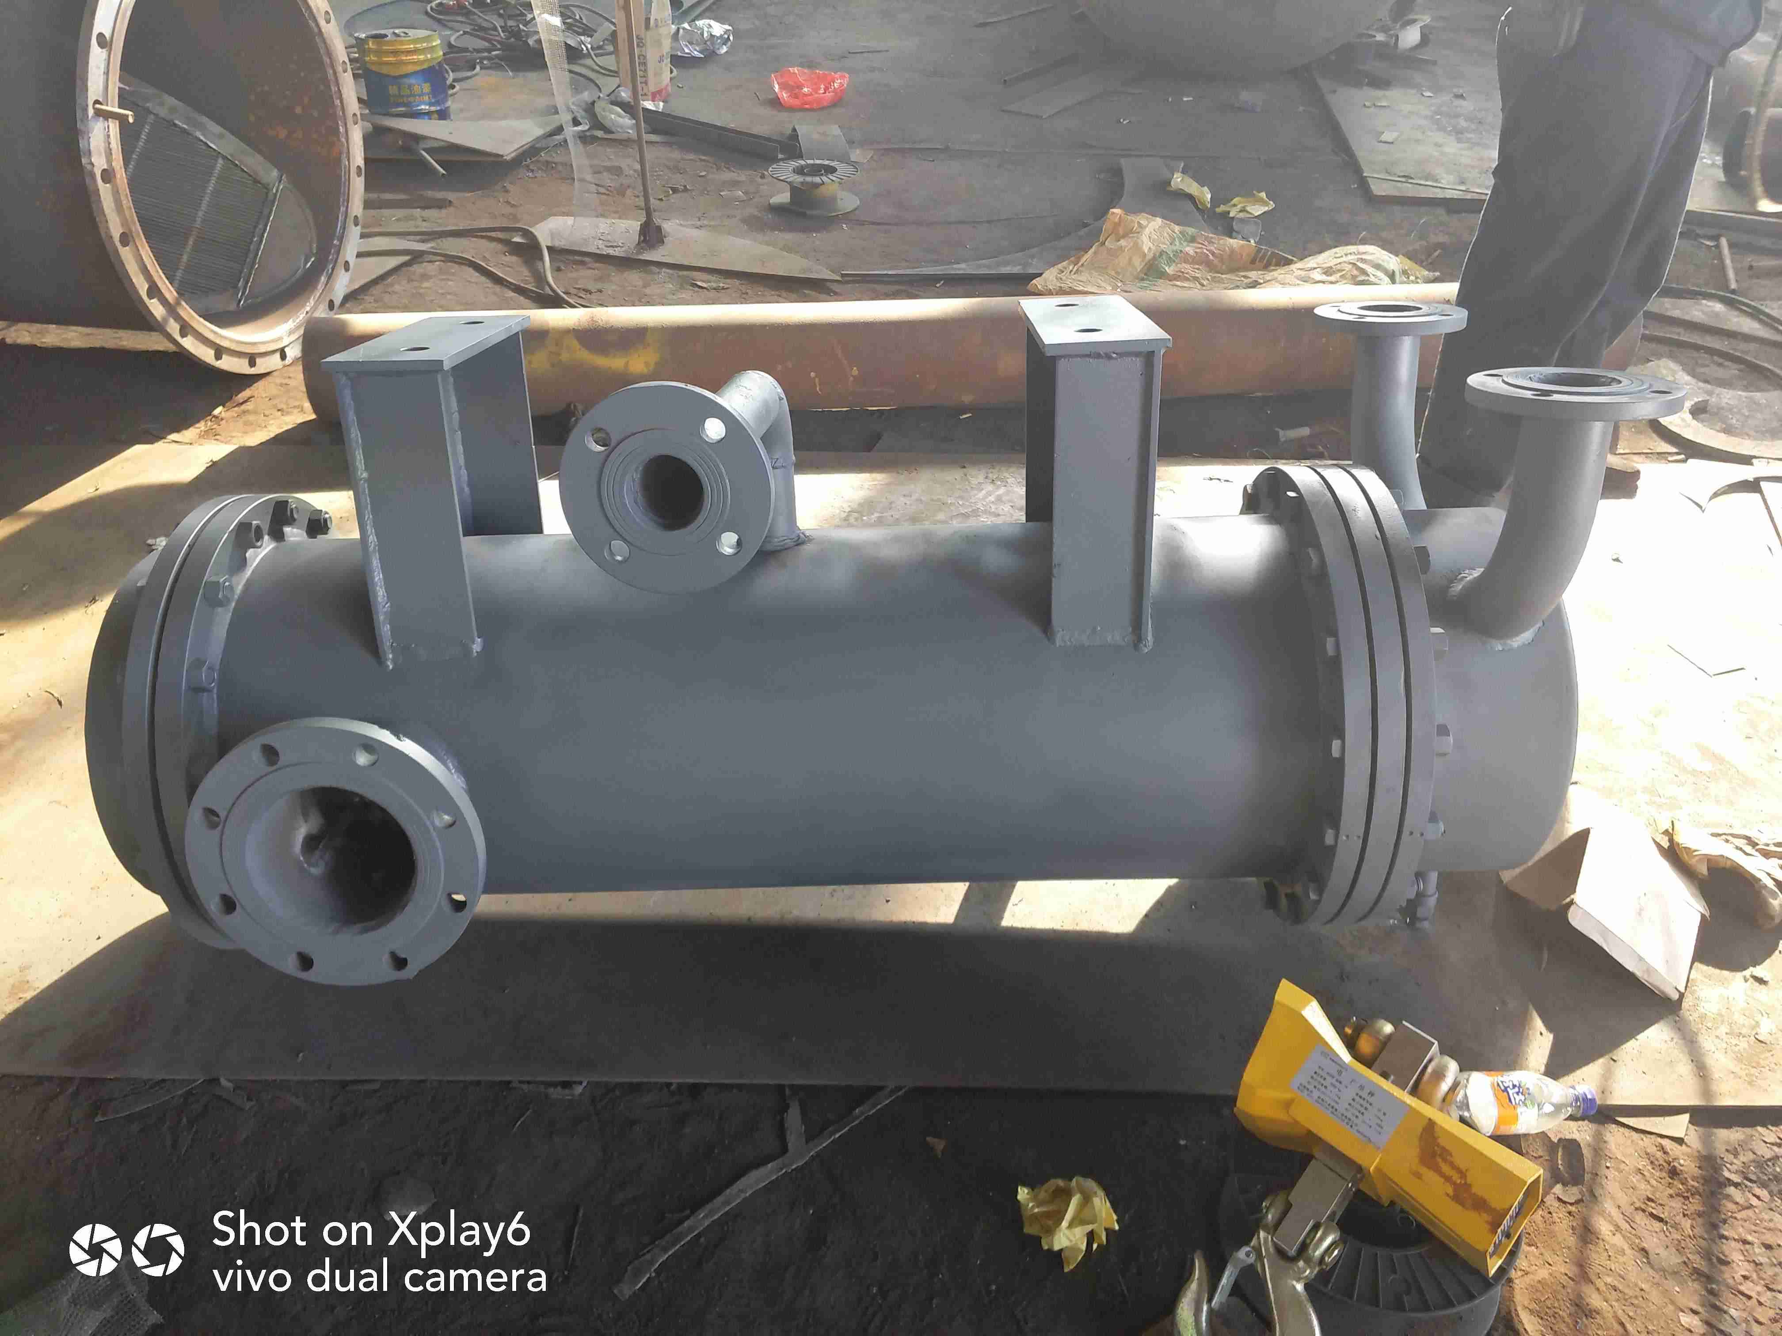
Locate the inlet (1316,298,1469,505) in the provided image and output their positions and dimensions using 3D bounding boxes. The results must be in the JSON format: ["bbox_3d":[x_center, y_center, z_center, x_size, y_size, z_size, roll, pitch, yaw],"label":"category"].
[{"bbox_3d":[0.617,-0.304,1.620,0.180,0.277,0.214,-1,23,1],"label":"inlet"}]

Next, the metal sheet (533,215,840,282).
[{"bbox_3d":[-0.559,-1.183,3.609,1.010,0.012,0.271,11,39,16],"label":"metal sheet"}]

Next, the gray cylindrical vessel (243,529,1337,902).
[{"bbox_3d":[-0.127,0.047,1.537,1.147,0.426,0.426,-1,29,0],"label":"gray cylindrical vessel"}]

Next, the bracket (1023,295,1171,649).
[{"bbox_3d":[0.206,-0.220,1.385,0.117,0.305,0.318,-1,22,1],"label":"bracket"}]

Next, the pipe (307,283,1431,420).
[{"bbox_3d":[0.151,-0.665,2.708,2.710,0.219,0.219,-2,36,-3],"label":"pipe"}]

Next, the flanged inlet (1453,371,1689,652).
[{"bbox_3d":[0.615,-0.131,1.217,0.178,0.278,0.205,-1,22,1],"label":"flanged inlet"}]

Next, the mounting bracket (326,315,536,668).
[{"bbox_3d":[-0.467,-0.204,1.391,0.117,0.302,0.318,-1,22,1],"label":"mounting bracket"}]

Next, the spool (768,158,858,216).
[{"bbox_3d":[-0.231,-1.450,3.890,0.270,0.102,0.270,-1,37,1],"label":"spool"}]

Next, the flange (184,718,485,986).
[{"bbox_3d":[-0.531,0.161,1.290,0.285,0.285,0.135,-1,22,0],"label":"flange"}]

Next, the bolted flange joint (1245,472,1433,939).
[{"bbox_3d":[0.489,0.032,1.532,0.120,0.533,0.533,-1,29,0],"label":"bolted flange joint"}]

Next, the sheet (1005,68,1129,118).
[{"bbox_3d":[0.697,-2.191,4.907,0.190,0.010,0.700,23,43,28],"label":"sheet"}]

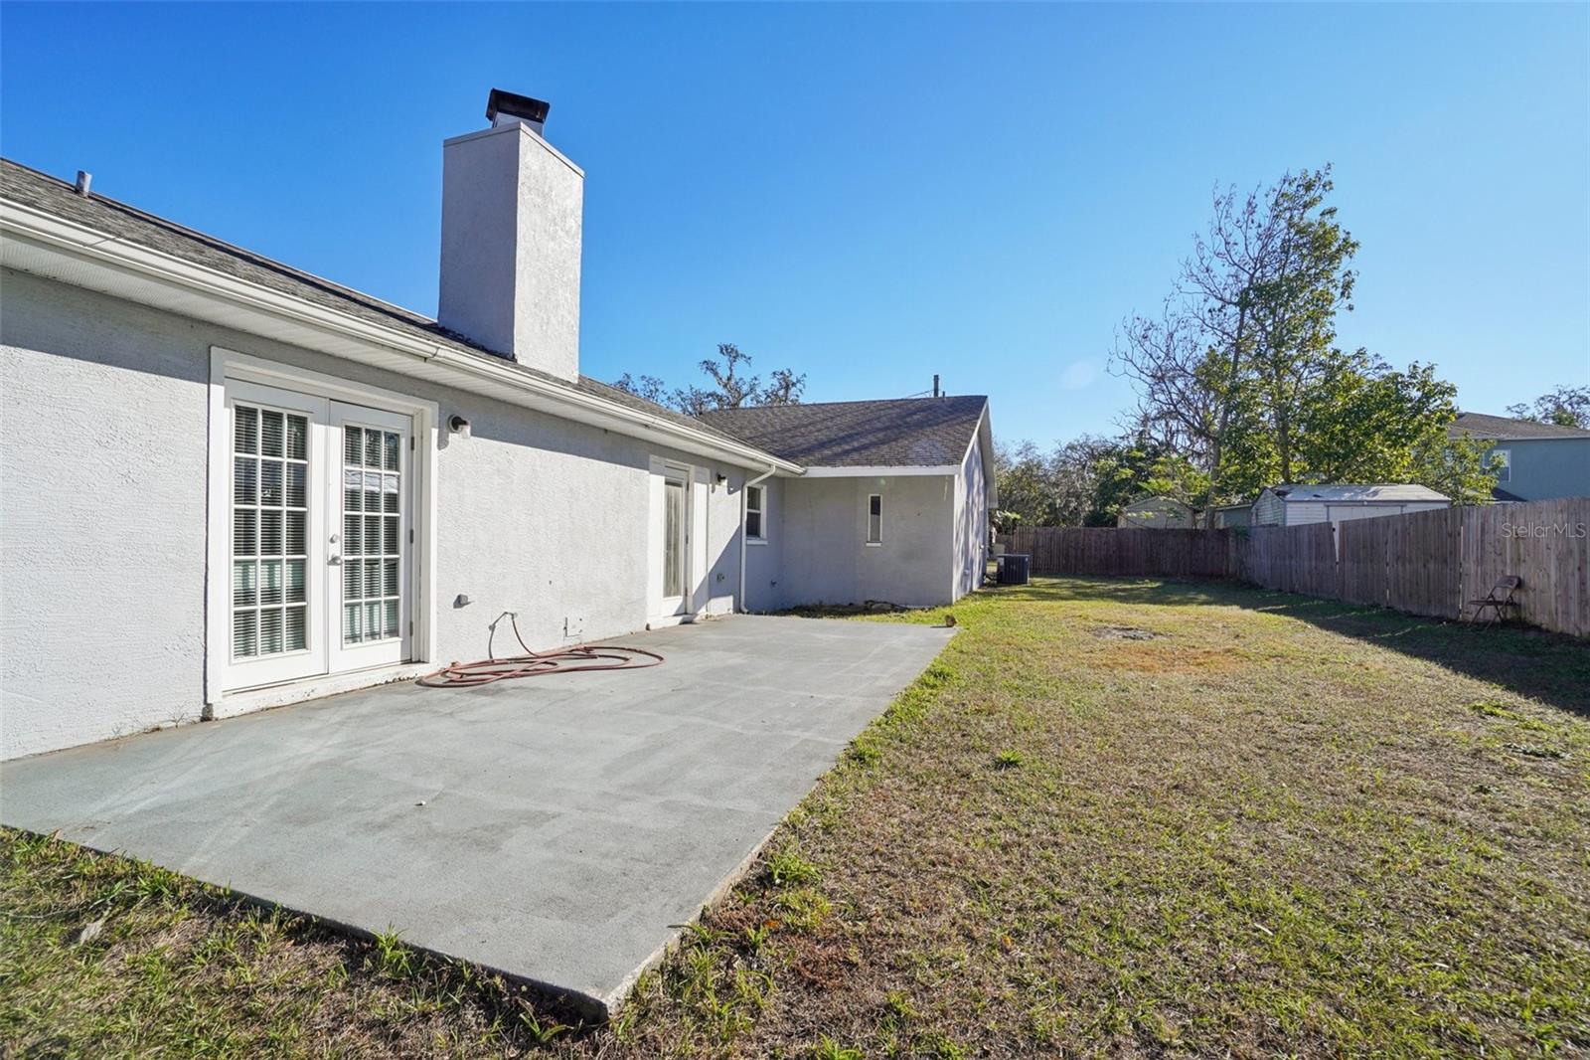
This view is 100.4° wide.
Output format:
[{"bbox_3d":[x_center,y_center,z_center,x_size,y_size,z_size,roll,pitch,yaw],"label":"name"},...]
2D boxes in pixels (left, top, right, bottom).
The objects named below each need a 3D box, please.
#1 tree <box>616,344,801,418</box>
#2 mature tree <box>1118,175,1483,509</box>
[{"bbox_3d":[-4.900,-4.400,38.000,12.000,12.700,11.000,1,-2,-7],"label":"tree"},{"bbox_3d":[18.500,-6.000,25.600,11.300,15.800,9.500,0,-2,36],"label":"mature tree"}]

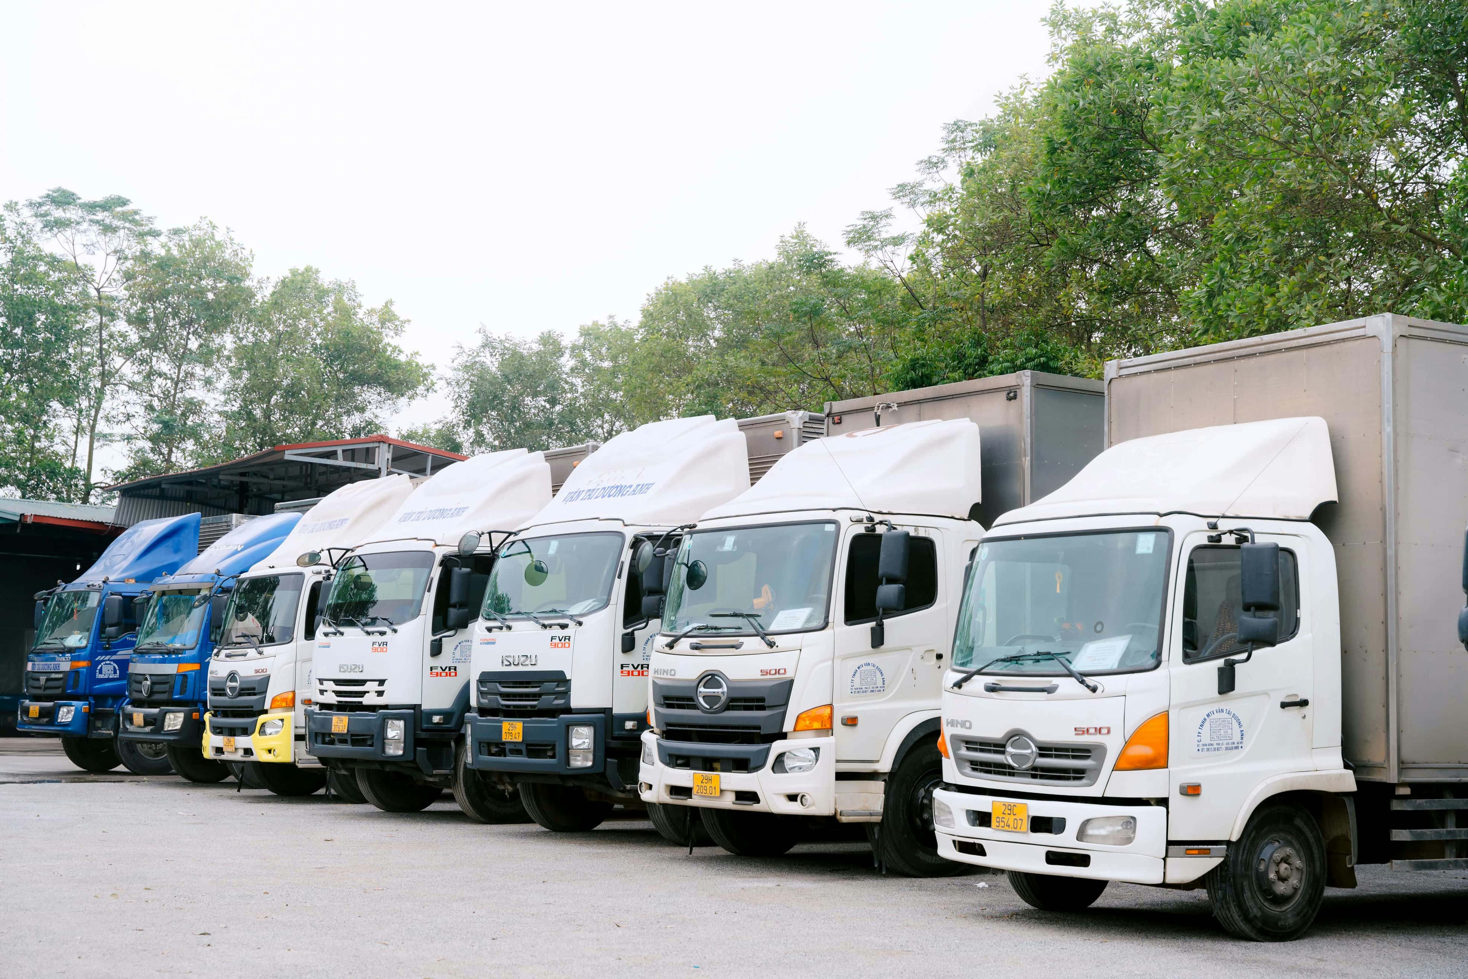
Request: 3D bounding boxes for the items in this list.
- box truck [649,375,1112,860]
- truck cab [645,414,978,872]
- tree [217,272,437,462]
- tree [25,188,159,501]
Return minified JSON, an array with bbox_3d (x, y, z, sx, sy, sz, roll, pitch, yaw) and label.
[{"bbox_3d":[3.411,1.289,18.697,9.151,3.959,2.495,5,-7,-37],"label":"box truck"},{"bbox_3d":[0.571,1.213,16.518,2.000,3.565,2.444,5,-7,-37],"label":"truck cab"},{"bbox_3d":[-10.812,0.312,53.391,5.688,12.247,5.688,1,-6,0],"label":"tree"},{"bbox_3d":[-17.424,-0.823,55.273,3.583,14.619,3.583,1,-6,0],"label":"tree"}]

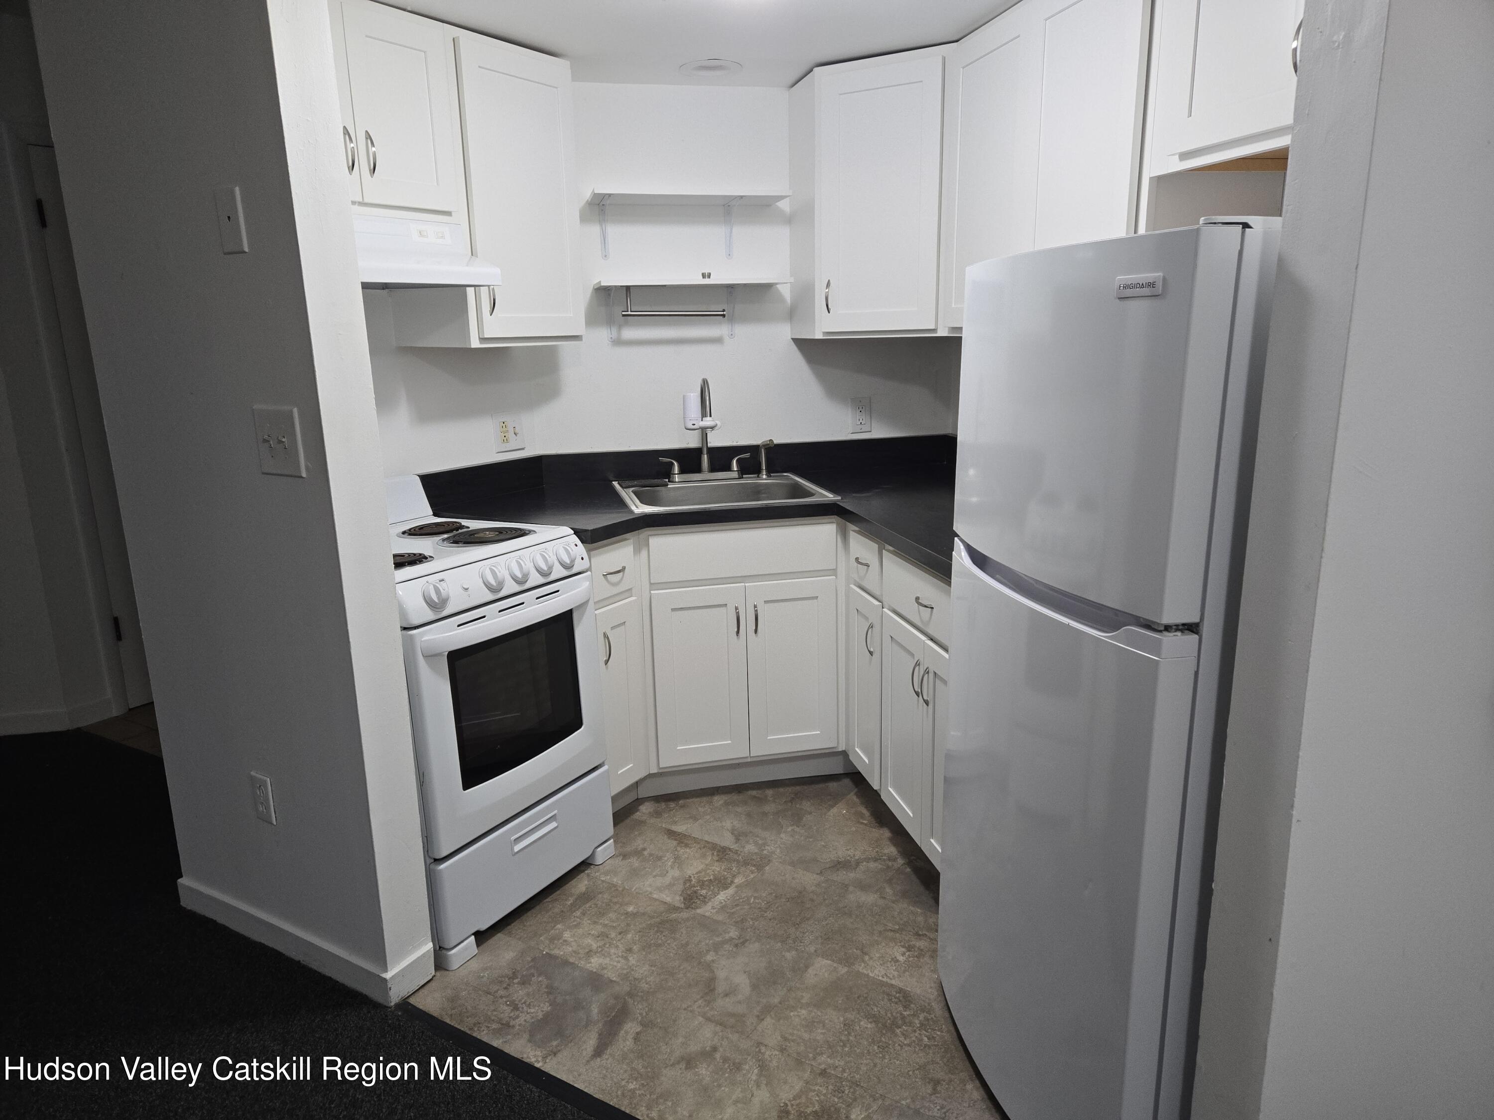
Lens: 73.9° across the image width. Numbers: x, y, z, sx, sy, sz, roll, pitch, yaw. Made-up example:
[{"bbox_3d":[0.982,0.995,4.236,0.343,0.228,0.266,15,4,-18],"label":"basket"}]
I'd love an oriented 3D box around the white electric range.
[{"bbox_3d":[-0.826,0.353,2.567,0.705,1.025,0.615,7,16,31],"label":"white electric range"}]

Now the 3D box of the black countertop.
[{"bbox_3d":[0.027,-0.151,2.686,1.819,0.145,1.550,-4,14,-13],"label":"black countertop"}]

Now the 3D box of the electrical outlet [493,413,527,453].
[{"bbox_3d":[-0.752,-0.406,3.146,0.018,0.116,0.119,7,15,31],"label":"electrical outlet"}]

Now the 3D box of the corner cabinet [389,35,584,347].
[{"bbox_3d":[-0.731,-0.997,2.778,0.313,0.779,0.444,7,15,31],"label":"corner cabinet"}]

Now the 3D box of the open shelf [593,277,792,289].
[{"bbox_3d":[-0.173,-0.896,3.218,0.615,0.019,0.250,-4,14,-12],"label":"open shelf"}]

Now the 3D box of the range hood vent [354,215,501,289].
[{"bbox_3d":[-0.973,-0.740,2.388,0.440,0.160,0.615,7,16,31],"label":"range hood vent"}]

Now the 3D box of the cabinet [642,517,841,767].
[{"bbox_3d":[-0.070,0.190,3.244,0.570,0.756,0.610,-4,14,-12],"label":"cabinet"}]

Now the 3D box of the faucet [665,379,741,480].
[{"bbox_3d":[-0.130,-0.419,3.224,0.290,0.340,0.200,-4,14,-13],"label":"faucet"}]

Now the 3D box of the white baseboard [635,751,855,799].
[{"bbox_3d":[0.002,0.665,3.155,0.698,0.110,0.023,-4,14,-12],"label":"white baseboard"}]

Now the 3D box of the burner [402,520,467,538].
[{"bbox_3d":[-0.824,-0.082,2.630,0.166,0.025,0.166,-1,13,0],"label":"burner"}]

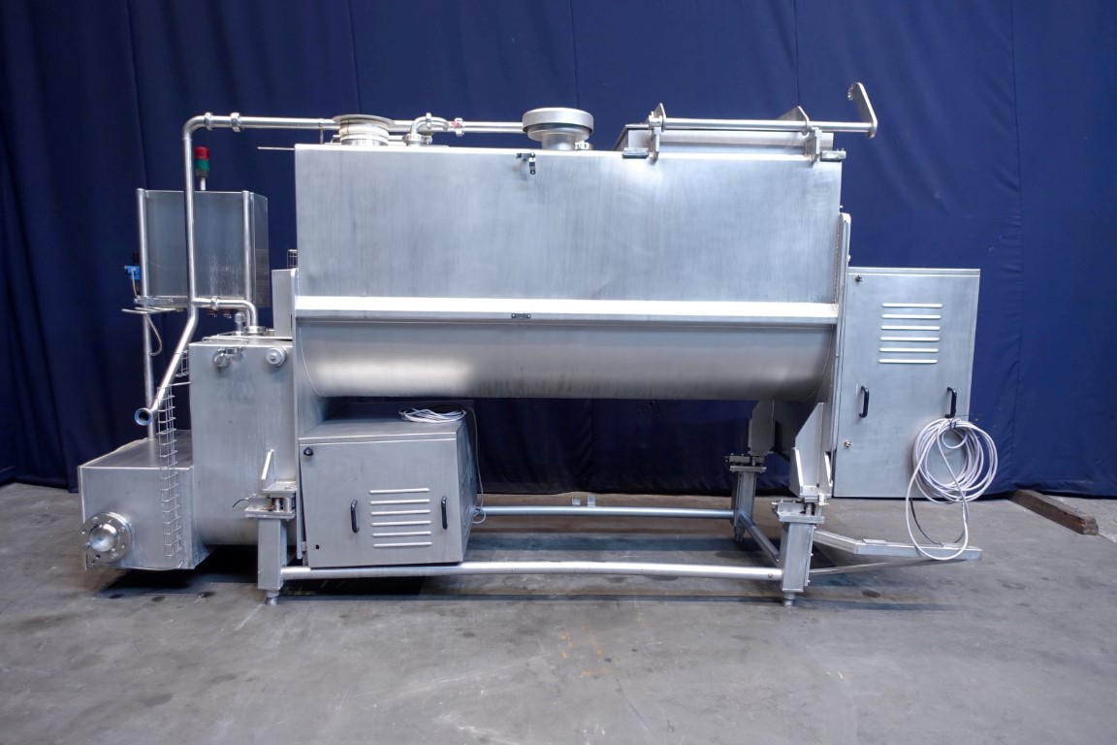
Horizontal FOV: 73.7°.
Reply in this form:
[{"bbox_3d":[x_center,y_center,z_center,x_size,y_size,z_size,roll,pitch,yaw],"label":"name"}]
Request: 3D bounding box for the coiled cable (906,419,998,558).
[{"bbox_3d":[1.865,0.547,3.550,0.440,0.660,0.190,0,6,-2],"label":"coiled cable"}]

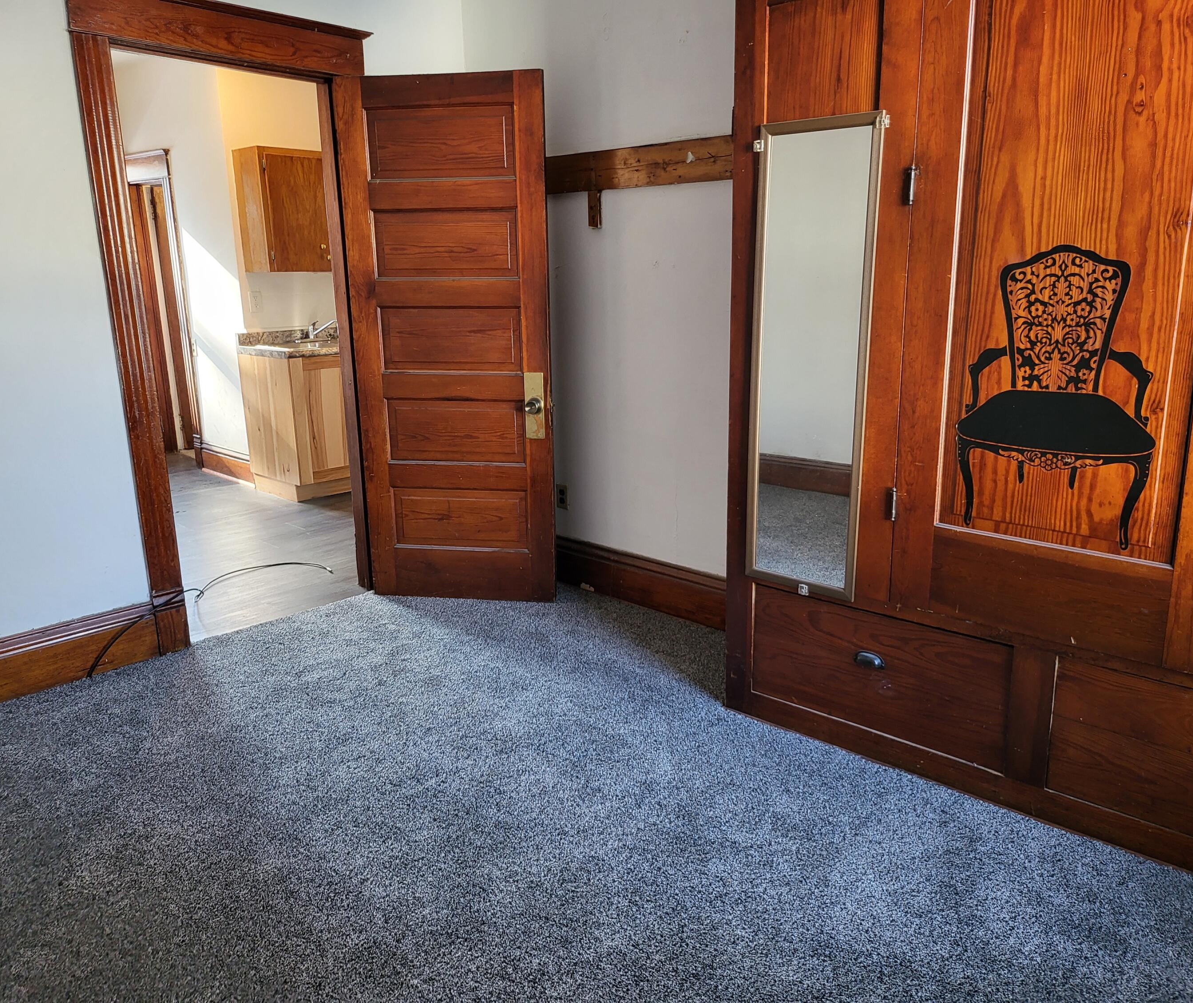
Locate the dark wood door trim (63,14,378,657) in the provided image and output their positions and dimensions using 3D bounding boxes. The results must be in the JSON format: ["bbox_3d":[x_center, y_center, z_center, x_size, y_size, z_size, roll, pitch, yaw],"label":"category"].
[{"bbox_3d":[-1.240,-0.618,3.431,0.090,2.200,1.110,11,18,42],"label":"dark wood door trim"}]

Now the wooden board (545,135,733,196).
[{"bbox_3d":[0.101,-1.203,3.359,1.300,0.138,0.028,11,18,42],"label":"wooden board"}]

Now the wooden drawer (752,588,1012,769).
[{"bbox_3d":[0.858,0.417,2.610,0.735,0.332,0.420,11,18,42],"label":"wooden drawer"}]

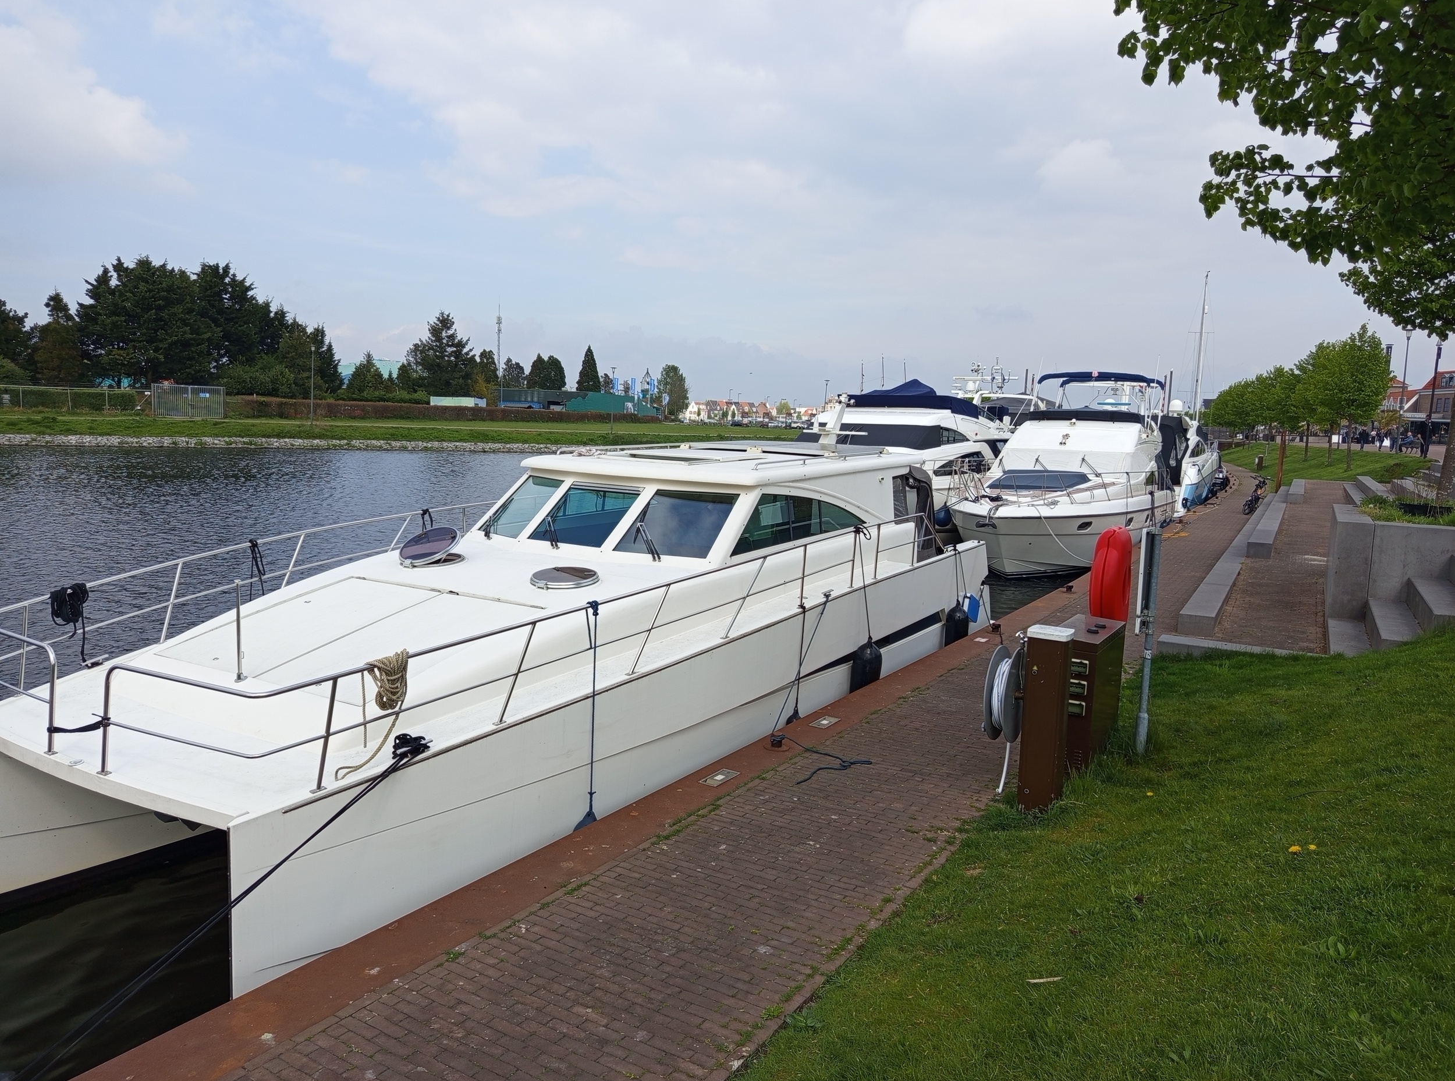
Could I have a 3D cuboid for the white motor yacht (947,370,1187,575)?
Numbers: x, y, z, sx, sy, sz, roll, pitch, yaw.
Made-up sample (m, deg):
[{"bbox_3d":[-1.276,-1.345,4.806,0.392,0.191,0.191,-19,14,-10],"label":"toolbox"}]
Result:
[{"bbox_3d":[8.994,-1.882,26.336,4.200,5.150,13.600,6,8,31],"label":"white motor yacht"}]

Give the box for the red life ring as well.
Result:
[{"bbox_3d":[3.094,0.352,8.111,0.220,0.920,0.920,6,8,32],"label":"red life ring"}]

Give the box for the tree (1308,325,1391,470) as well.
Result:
[{"bbox_3d":[30.228,-6.915,49.000,3.430,6.984,3.430,6,8,31],"label":"tree"}]

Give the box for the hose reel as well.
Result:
[{"bbox_3d":[1.845,1.153,6.688,0.300,1.040,0.640,6,8,32],"label":"hose reel"}]

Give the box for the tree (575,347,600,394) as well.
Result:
[{"bbox_3d":[-22.775,-26.214,165.000,4.236,11.341,4.236,1,7,-8],"label":"tree"}]

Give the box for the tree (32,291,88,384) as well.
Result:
[{"bbox_3d":[-60.798,-17.519,92.000,4.151,10.263,4.151,-2,8,-33],"label":"tree"}]

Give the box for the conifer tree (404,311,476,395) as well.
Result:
[{"bbox_3d":[-31.865,-19.876,112.000,7.404,11.105,7.404,0,7,-16],"label":"conifer tree"}]

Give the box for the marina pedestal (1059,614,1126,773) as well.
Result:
[{"bbox_3d":[2.622,1.146,7.479,0.370,0.980,0.970,6,8,32],"label":"marina pedestal"}]

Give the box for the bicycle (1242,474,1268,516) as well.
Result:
[{"bbox_3d":[15.893,-1.349,30.300,0.650,1.100,1.750,7,8,34],"label":"bicycle"}]

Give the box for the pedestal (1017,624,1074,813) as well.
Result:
[{"bbox_3d":[2.074,1.140,6.530,0.250,1.170,0.220,6,8,32],"label":"pedestal"}]

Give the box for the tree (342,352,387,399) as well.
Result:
[{"bbox_3d":[-36.000,-15.831,100.000,4.241,5.634,4.241,0,7,-20],"label":"tree"}]

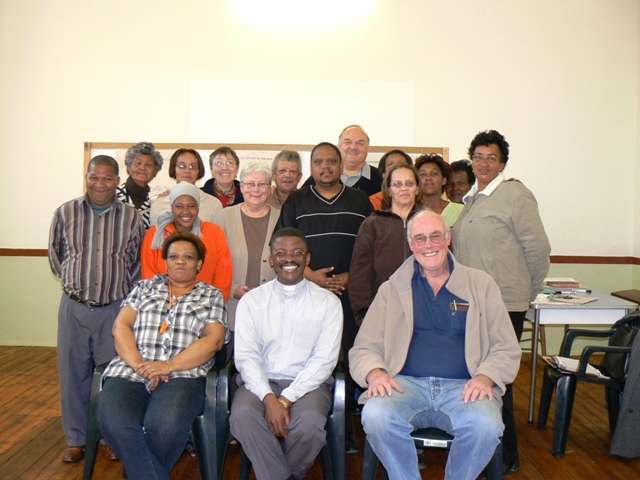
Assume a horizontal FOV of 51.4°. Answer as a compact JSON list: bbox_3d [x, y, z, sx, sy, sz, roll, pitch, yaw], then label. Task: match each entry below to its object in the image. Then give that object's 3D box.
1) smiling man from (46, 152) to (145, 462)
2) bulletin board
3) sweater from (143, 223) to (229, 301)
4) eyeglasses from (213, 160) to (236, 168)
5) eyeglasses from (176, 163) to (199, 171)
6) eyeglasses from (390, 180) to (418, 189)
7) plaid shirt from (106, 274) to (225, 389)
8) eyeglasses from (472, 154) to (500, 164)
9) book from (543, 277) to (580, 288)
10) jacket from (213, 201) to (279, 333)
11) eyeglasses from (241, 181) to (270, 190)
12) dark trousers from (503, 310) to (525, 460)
[{"bbox_3d":[-1.236,0.351,3.662,0.510,1.630,0.340,0,3,-7],"label":"smiling man"},{"bbox_3d":[-0.501,-0.424,6.217,3.408,0.920,0.040,1,3,0],"label":"bulletin board"},{"bbox_3d":[-0.746,0.187,3.720,0.520,0.580,0.280,1,3,-8],"label":"sweater"},{"bbox_3d":[-0.587,-0.464,4.093,0.142,0.042,0.140,1,3,-3],"label":"eyeglasses"},{"bbox_3d":[-0.826,-0.453,4.148,0.137,0.042,0.140,6,3,-14],"label":"eyeglasses"},{"bbox_3d":[0.450,-0.299,3.589,0.138,0.042,0.140,1,3,5],"label":"eyeglasses"},{"bbox_3d":[-0.719,0.434,3.160,0.540,0.540,0.360,6,-8,-4],"label":"plaid shirt"},{"bbox_3d":[0.881,-0.417,3.484,0.140,0.043,0.140,5,3,24],"label":"eyeglasses"},{"bbox_3d":[1.899,0.334,5.201,0.235,0.040,0.200,1,3,6],"label":"book"},{"bbox_3d":[-0.364,0.164,3.793,0.510,0.732,0.300,1,3,-3],"label":"jacket"},{"bbox_3d":[-0.362,-0.308,3.809,0.148,0.042,0.140,2,3,-6],"label":"eyeglasses"},{"bbox_3d":[0.881,0.671,3.424,0.400,0.960,0.320,3,4,42],"label":"dark trousers"}]

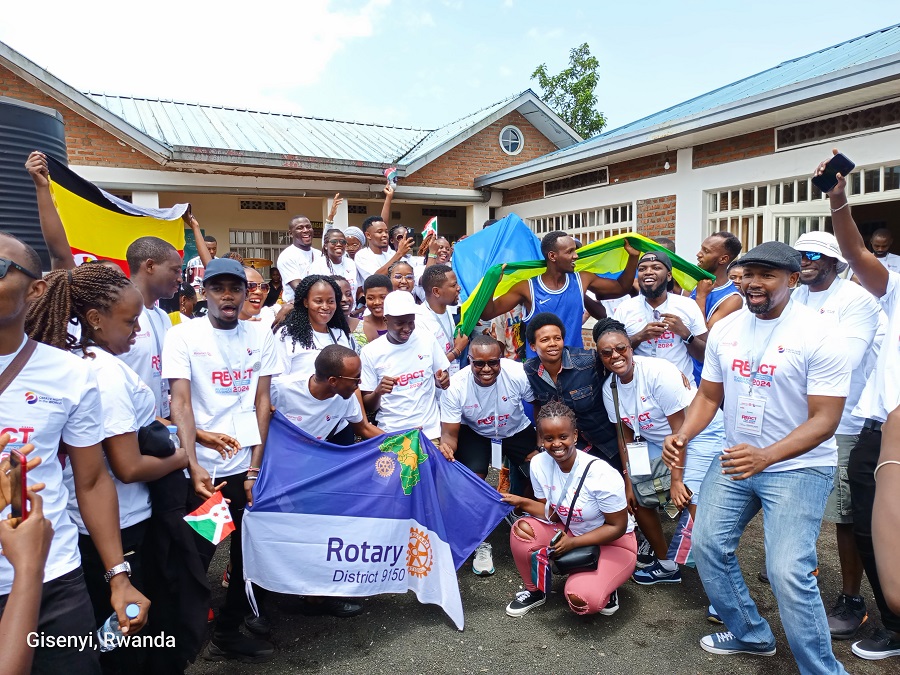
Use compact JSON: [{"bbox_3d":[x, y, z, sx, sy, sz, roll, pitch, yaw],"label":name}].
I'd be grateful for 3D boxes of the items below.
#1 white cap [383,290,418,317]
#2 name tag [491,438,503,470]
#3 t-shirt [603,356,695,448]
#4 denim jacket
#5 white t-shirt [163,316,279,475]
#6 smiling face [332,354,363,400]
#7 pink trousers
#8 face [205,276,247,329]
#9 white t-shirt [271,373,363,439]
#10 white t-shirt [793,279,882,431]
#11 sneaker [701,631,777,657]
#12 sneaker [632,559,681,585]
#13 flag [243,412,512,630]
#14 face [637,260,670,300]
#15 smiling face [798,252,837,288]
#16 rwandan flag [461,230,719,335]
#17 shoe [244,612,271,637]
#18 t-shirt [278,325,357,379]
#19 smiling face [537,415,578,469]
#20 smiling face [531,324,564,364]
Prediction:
[{"bbox_3d":[-0.270,-0.184,3.620,0.180,0.150,0.260,-2,17,-30],"label":"white cap"},{"bbox_3d":[0.218,0.549,3.050,0.010,0.145,0.095,-5,6,-38],"label":"name tag"},{"bbox_3d":[0.999,0.344,3.240,0.460,0.480,0.330,-10,30,18],"label":"t-shirt"},{"bbox_3d":[0.653,0.368,3.520,0.460,0.570,0.300,-14,15,6],"label":"denim jacket"},{"bbox_3d":[-0.935,0.237,2.660,0.470,0.640,0.270,-3,6,-29],"label":"white t-shirt"},{"bbox_3d":[-0.453,0.172,2.860,0.140,0.200,0.150,13,8,11],"label":"smiling face"},{"bbox_3d":[0.601,1.048,3.140,0.560,0.430,0.500,1,5,18],"label":"pink trousers"},{"bbox_3d":[-0.905,-0.141,2.620,0.160,0.210,0.160,-2,5,-20],"label":"face"},{"bbox_3d":[-0.650,0.398,3.120,0.470,0.530,0.320,-11,23,-15],"label":"white t-shirt"},{"bbox_3d":[1.657,0.079,2.860,0.480,0.670,0.270,4,7,45],"label":"white t-shirt"},{"bbox_3d":[1.191,1.240,2.696,0.295,0.110,0.105,-1,5,6],"label":"sneaker"},{"bbox_3d":[1.063,1.191,3.331,0.250,0.100,0.095,0,5,7],"label":"sneaker"},{"bbox_3d":[-0.306,0.776,2.740,1.100,0.860,0.280,-2,5,-7],"label":"flag"},{"bbox_3d":[1.099,-0.310,3.500,0.170,0.220,0.175,2,6,31],"label":"face"},{"bbox_3d":[1.597,-0.301,2.840,0.170,0.215,0.165,-5,6,-37],"label":"smiling face"},{"bbox_3d":[0.838,-0.386,4.050,1.560,0.720,0.550,-1,5,0],"label":"rwandan flag"},{"bbox_3d":[-0.901,1.271,3.013,0.105,0.110,0.290,-5,7,-40],"label":"shoe"},{"bbox_3d":[-0.638,0.217,3.130,0.430,0.590,0.260,-2,5,-20],"label":"t-shirt"},{"bbox_3d":[0.466,0.447,2.820,0.165,0.215,0.170,-8,5,10],"label":"smiling face"},{"bbox_3d":[0.455,0.035,3.030,0.145,0.190,0.140,-1,5,-8],"label":"smiling face"}]

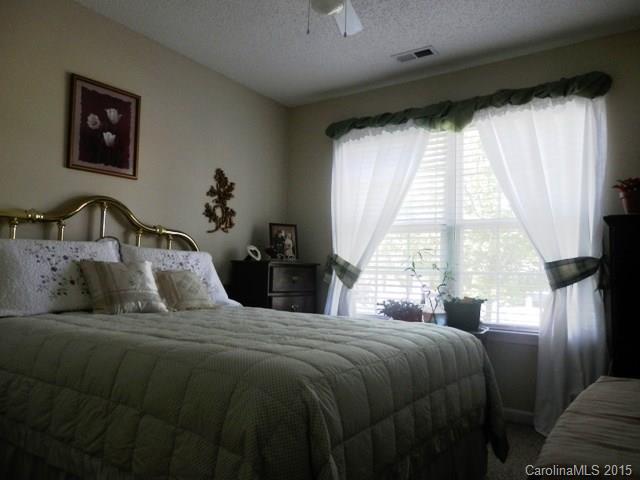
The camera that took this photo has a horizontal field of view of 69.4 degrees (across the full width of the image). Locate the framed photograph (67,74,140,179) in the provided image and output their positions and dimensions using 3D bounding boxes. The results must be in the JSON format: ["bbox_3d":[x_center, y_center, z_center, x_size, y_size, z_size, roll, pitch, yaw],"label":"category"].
[{"bbox_3d":[-1.194,-0.623,2.606,0.030,0.500,0.430,-2,-4,32],"label":"framed photograph"}]

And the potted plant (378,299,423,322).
[{"bbox_3d":[0.562,0.504,3.227,0.290,0.210,0.260,-2,-4,32],"label":"potted plant"}]

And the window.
[{"bbox_3d":[0.921,-0.125,3.304,1.650,1.430,0.100,-2,-4,32],"label":"window"}]

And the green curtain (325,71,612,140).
[{"bbox_3d":[0.892,-0.853,3.277,2.010,0.250,0.150,-2,-4,32],"label":"green curtain"}]

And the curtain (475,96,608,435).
[{"bbox_3d":[1.371,0.144,2.907,0.790,2.050,0.130,-2,-4,32],"label":"curtain"}]

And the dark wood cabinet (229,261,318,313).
[{"bbox_3d":[-0.326,0.693,3.471,0.400,1.040,0.570,-2,-5,38],"label":"dark wood cabinet"}]

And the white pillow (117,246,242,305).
[{"bbox_3d":[-0.835,0.223,2.748,0.170,0.410,0.700,-35,-21,25],"label":"white pillow"}]

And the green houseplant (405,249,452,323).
[{"bbox_3d":[0.724,0.334,3.137,0.310,0.540,0.250,-2,-4,32],"label":"green houseplant"}]

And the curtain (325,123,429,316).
[{"bbox_3d":[0.411,0.175,3.511,0.860,2.040,0.130,-2,-4,32],"label":"curtain"}]

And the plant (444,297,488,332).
[{"bbox_3d":[0.926,0.477,2.999,0.260,0.230,0.240,-2,-4,32],"label":"plant"}]

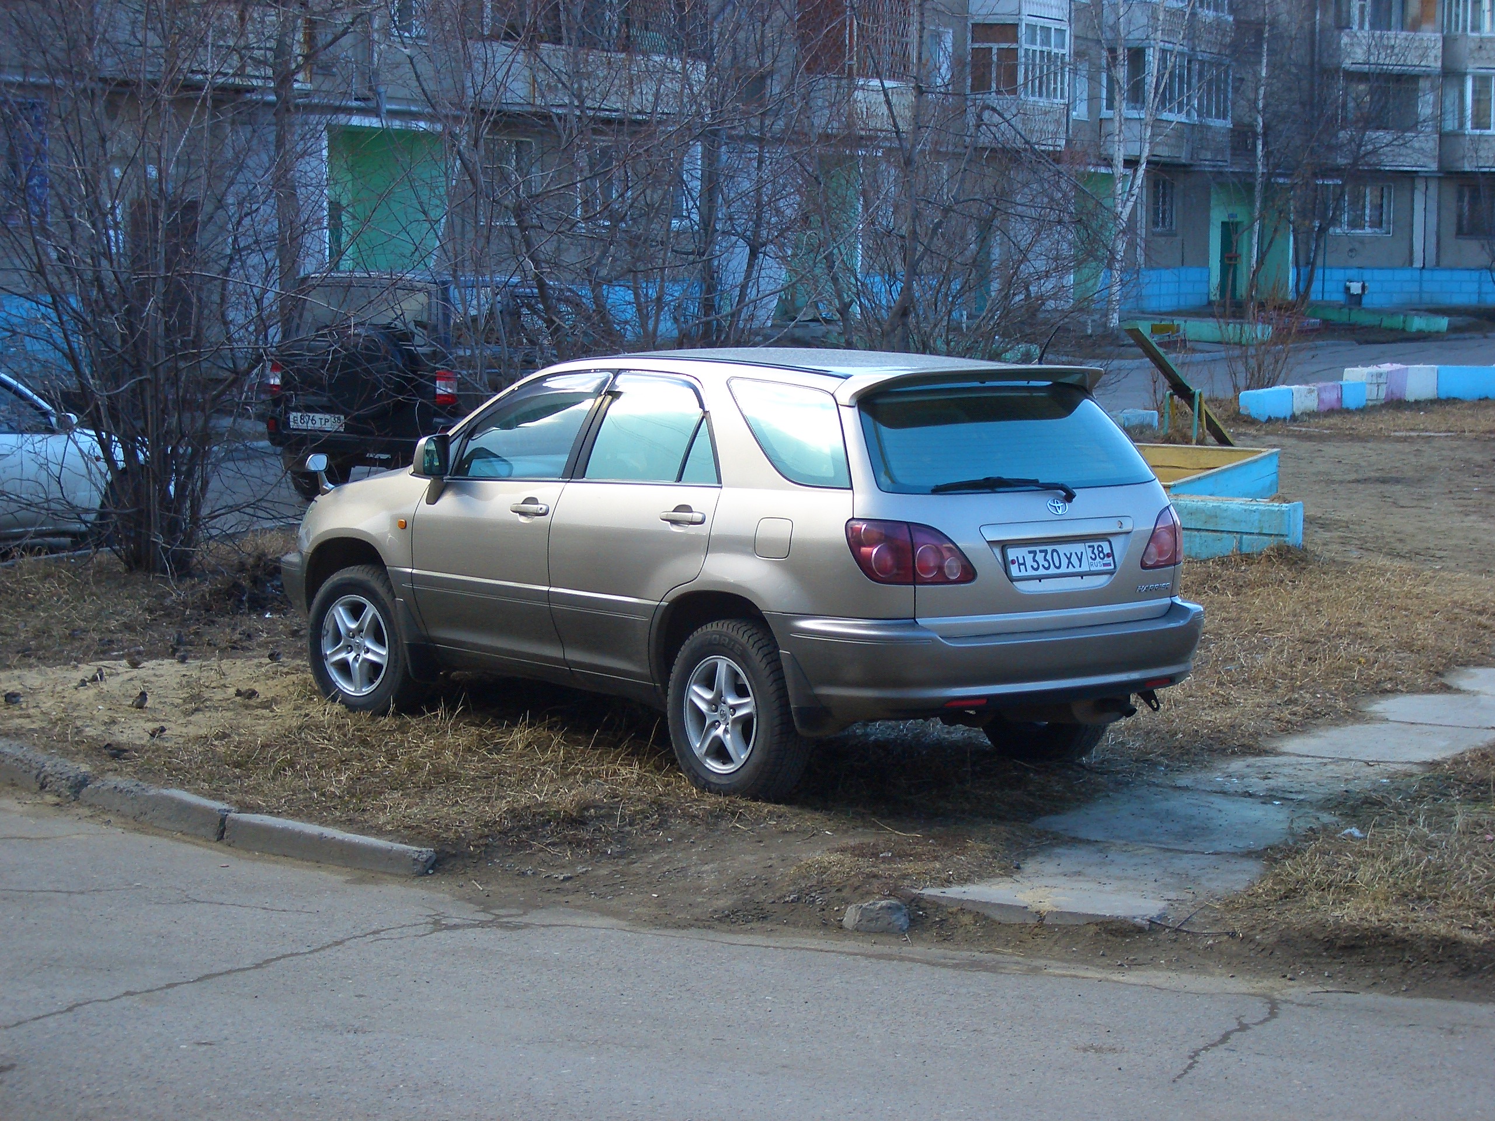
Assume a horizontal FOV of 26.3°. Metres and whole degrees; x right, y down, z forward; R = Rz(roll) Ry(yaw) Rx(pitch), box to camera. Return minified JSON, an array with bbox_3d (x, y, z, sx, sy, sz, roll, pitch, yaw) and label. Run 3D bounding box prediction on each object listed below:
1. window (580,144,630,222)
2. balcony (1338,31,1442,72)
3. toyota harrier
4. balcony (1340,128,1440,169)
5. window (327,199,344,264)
[{"bbox_3d":[-2.452,-6.492,55.000,0.150,1.400,1.800,3,6,25],"label":"window"},{"bbox_3d":[17.630,-14.226,89.435,3.400,1.100,1.100,-3,6,-29],"label":"balcony"},{"bbox_3d":[-0.193,-0.035,13.713,1.860,1.680,4.580,-4,7,-38],"label":"toyota harrier"},{"bbox_3d":[17.646,-11.527,89.435,3.400,1.100,1.100,-3,6,-29],"label":"balcony"},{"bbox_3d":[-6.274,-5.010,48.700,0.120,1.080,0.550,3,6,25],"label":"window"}]

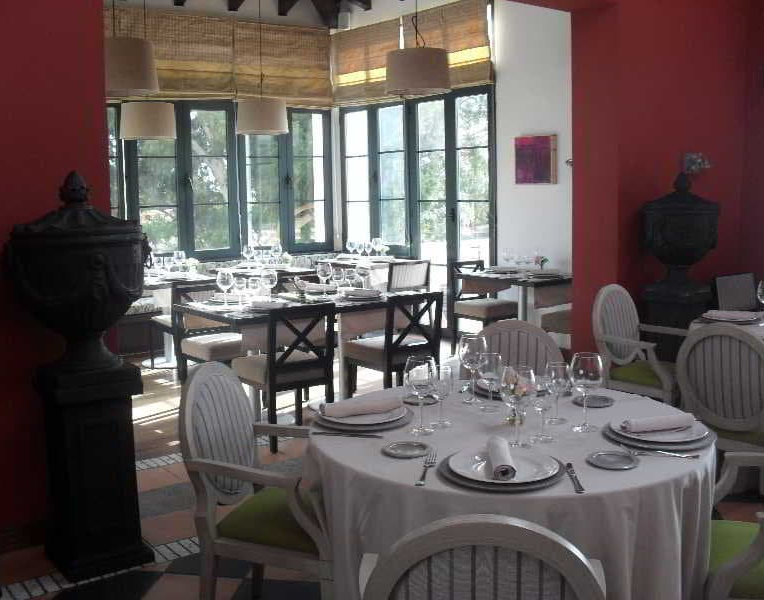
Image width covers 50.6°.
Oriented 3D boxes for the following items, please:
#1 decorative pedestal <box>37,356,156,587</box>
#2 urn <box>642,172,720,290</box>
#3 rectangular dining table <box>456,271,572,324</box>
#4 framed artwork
[{"bbox_3d":[-1.178,0.673,3.325,0.325,0.825,0.325,-7,9,-35],"label":"decorative pedestal"},{"bbox_3d":[1.981,-0.461,5.366,0.525,0.760,0.525,-7,9,-35],"label":"urn"},{"bbox_3d":[1.206,0.157,6.803,0.800,0.760,0.920,-7,9,-35],"label":"rectangular dining table"},{"bbox_3d":[1.347,-1.233,7.119,0.035,0.419,0.476,-8,10,-41],"label":"framed artwork"}]

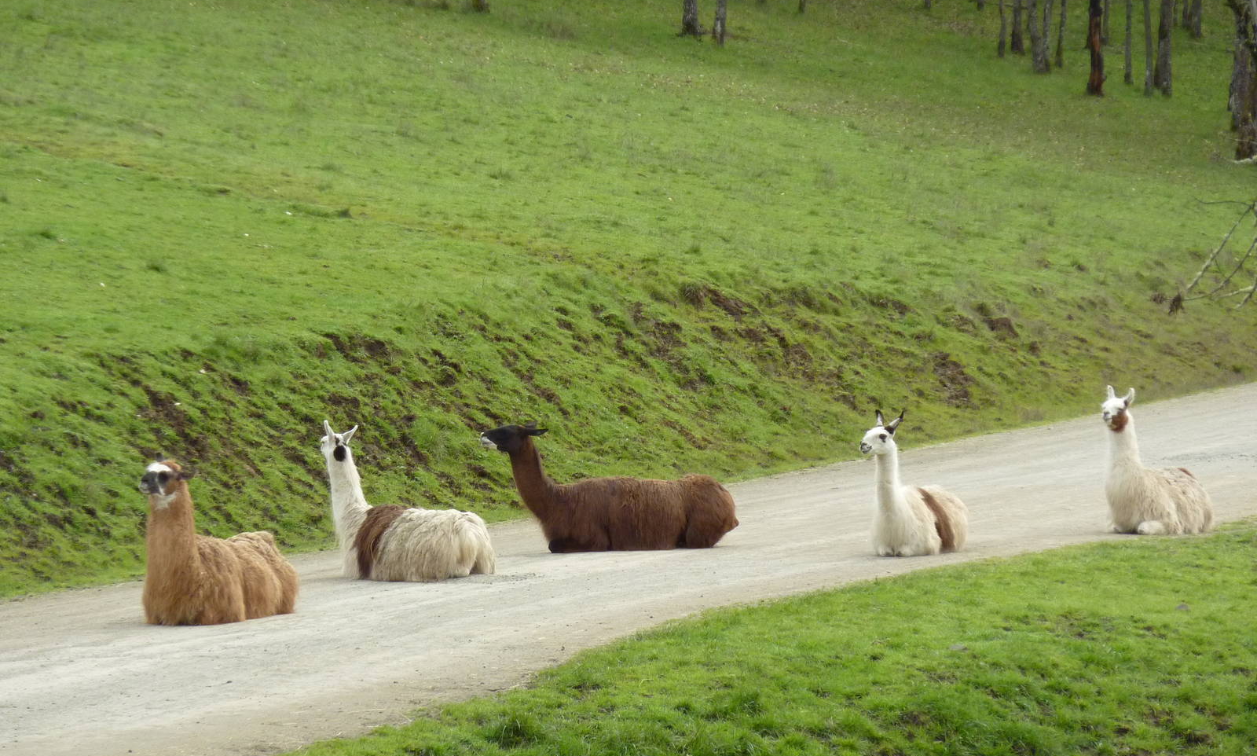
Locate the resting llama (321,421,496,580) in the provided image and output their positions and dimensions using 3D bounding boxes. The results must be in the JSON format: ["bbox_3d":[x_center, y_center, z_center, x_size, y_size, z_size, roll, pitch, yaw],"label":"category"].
[{"bbox_3d":[-1.474,0.818,47.800,1.400,1.035,0.540,2,3,42],"label":"resting llama"}]

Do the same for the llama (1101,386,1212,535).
[{"bbox_3d":[3.990,0.609,53.500,0.520,1.078,1.350,1,3,26],"label":"llama"}]

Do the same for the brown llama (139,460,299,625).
[{"bbox_3d":[-2.586,1.024,45.000,0.540,1.000,1.350,1,3,29],"label":"brown llama"}]

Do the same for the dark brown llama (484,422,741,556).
[{"bbox_3d":[-0.135,0.765,50.200,1.800,0.887,0.500,0,2,-8],"label":"dark brown llama"}]

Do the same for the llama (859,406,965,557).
[{"bbox_3d":[2.070,0.743,51.300,0.480,1.012,1.350,1,2,23],"label":"llama"}]

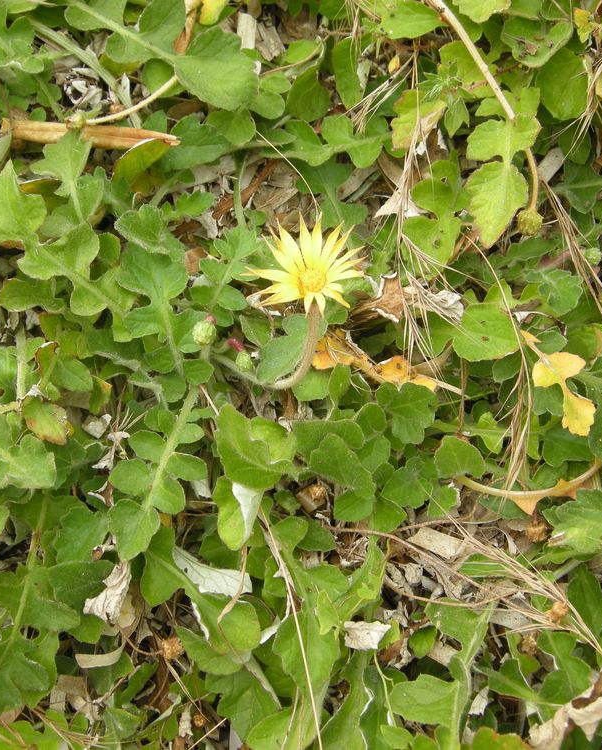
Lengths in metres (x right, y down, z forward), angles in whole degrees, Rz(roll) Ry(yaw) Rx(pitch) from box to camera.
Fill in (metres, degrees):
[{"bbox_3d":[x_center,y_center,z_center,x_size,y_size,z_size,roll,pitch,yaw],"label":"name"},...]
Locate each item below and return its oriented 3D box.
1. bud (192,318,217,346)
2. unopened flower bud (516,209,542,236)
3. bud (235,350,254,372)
[{"bbox_3d":[-0.046,-0.020,0.482,0.011,0.011,0.012,15,96,-2],"label":"bud"},{"bbox_3d":[0.117,-0.078,0.515,0.013,0.013,0.013,5,34,-3],"label":"unopened flower bud"},{"bbox_3d":[-0.027,-0.006,0.488,0.008,0.011,0.008,-14,27,7],"label":"bud"}]

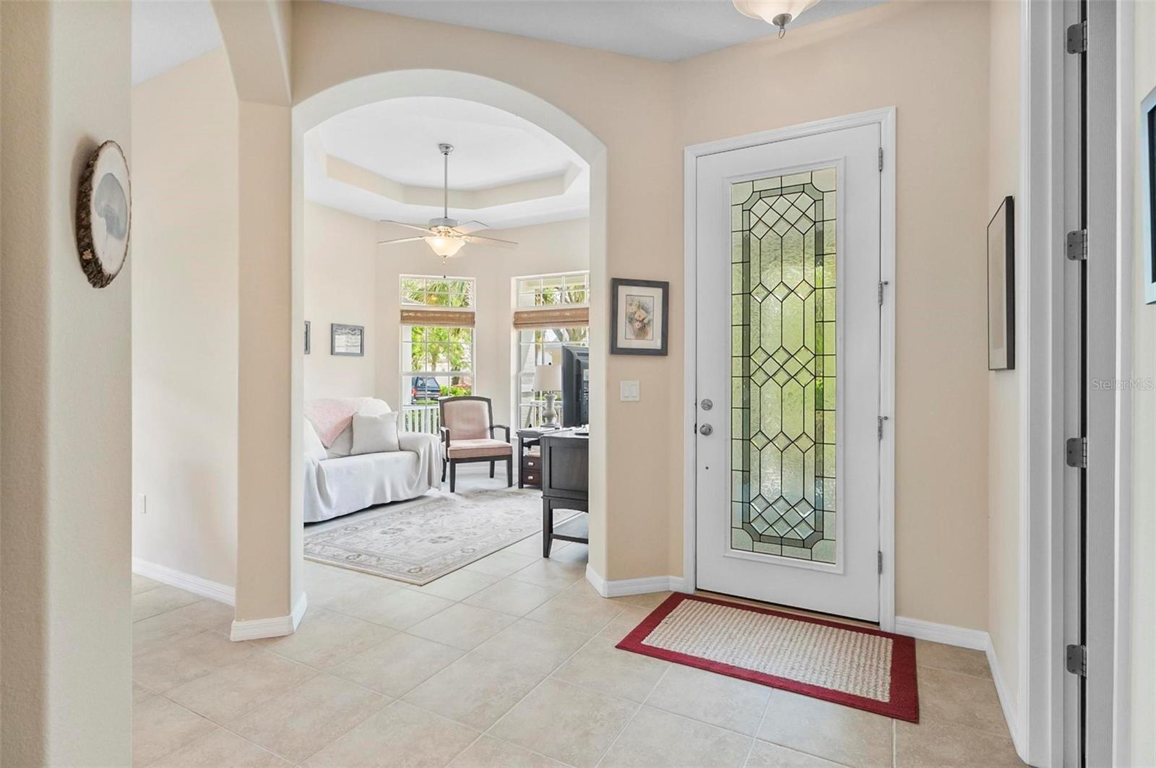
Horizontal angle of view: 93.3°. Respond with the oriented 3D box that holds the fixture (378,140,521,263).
[{"bbox_3d":[-1.165,-1.581,4.790,1.280,1.050,1.260,0,1,0],"label":"fixture"}]

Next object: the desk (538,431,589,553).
[{"bbox_3d":[0.318,0.754,4.091,0.560,0.810,1.300,1,1,28],"label":"desk"}]

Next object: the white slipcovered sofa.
[{"bbox_3d":[-2.252,0.655,5.175,1.000,0.970,1.620,1,1,29],"label":"white slipcovered sofa"}]

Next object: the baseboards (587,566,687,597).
[{"bbox_3d":[0.319,1.131,3.171,0.480,0.082,0.370,0,1,-16],"label":"baseboards"}]

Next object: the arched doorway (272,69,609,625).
[{"bbox_3d":[-0.636,-0.201,2.949,1.584,2.760,0.310,0,1,-16],"label":"arched doorway"}]

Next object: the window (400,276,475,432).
[{"bbox_3d":[-1.716,-0.329,6.686,0.900,1.966,0.100,0,1,-15],"label":"window"}]

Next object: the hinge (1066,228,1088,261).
[{"bbox_3d":[1.532,-0.425,1.673,0.050,0.095,0.020,1,1,29],"label":"hinge"}]

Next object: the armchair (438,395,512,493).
[{"bbox_3d":[-1.150,0.636,6.090,0.670,0.970,0.710,0,1,-25],"label":"armchair"}]

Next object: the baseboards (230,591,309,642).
[{"bbox_3d":[-1.528,1.137,2.720,0.262,0.092,0.345,0,1,-18],"label":"baseboards"}]

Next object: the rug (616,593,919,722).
[{"bbox_3d":[0.868,1.179,2.479,1.149,0.016,0.712,1,1,27],"label":"rug"}]

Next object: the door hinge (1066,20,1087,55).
[{"bbox_3d":[1.486,-1.031,1.625,0.047,0.090,0.016,0,1,28],"label":"door hinge"}]

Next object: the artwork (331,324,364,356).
[{"bbox_3d":[-2.502,-0.474,5.958,0.030,0.335,0.410,0,1,28],"label":"artwork"}]

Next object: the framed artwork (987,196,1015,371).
[{"bbox_3d":[1.651,-0.361,2.135,0.027,0.618,0.455,1,1,30],"label":"framed artwork"}]

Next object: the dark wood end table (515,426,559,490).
[{"bbox_3d":[-0.377,0.823,6.055,0.370,0.605,0.580,0,1,23],"label":"dark wood end table"}]

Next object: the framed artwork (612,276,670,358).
[{"bbox_3d":[0.351,-0.371,3.049,0.348,0.422,0.025,0,1,-16],"label":"framed artwork"}]

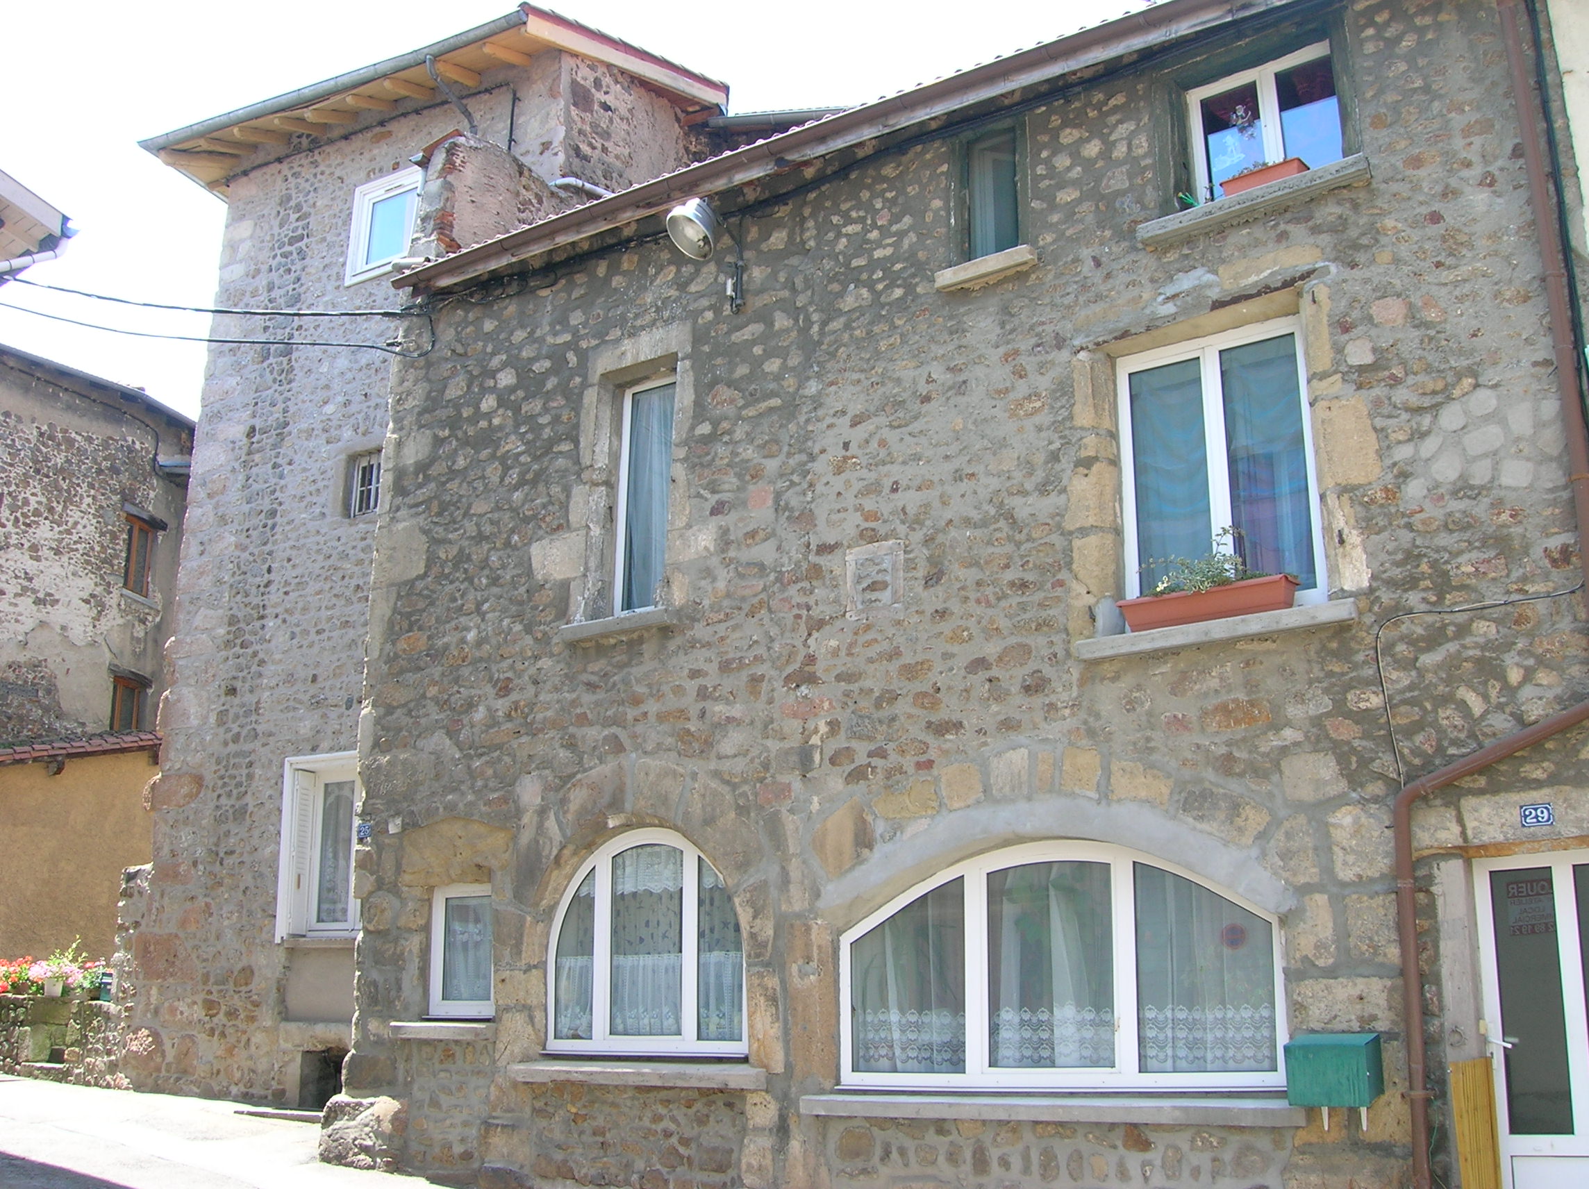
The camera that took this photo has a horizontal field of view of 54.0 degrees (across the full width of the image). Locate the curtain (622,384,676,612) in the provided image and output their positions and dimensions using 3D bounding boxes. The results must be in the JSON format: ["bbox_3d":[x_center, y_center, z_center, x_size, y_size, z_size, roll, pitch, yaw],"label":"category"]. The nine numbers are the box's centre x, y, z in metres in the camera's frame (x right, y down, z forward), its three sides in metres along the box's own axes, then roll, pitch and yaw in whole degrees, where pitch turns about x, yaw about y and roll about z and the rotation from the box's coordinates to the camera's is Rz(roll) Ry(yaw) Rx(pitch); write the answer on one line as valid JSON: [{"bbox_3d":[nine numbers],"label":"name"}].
[{"bbox_3d":[-1.053,-0.789,12.694,0.720,1.820,0.070,-11,-20,33],"label":"curtain"}]

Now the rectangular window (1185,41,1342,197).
[{"bbox_3d":[2.861,-2.773,9.387,0.919,0.916,0.100,-10,-20,31],"label":"rectangular window"}]

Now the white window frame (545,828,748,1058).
[{"bbox_3d":[-0.931,2.280,10.255,1.649,1.474,0.100,-10,-20,31],"label":"white window frame"}]

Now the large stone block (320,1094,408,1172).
[{"bbox_3d":[-2.982,3.723,10.805,0.470,0.510,0.380,-10,-20,31],"label":"large stone block"}]

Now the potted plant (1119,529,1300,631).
[{"bbox_3d":[2.496,-0.091,9.443,1.050,0.560,0.260,-11,-20,33],"label":"potted plant"}]

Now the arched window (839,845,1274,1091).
[{"bbox_3d":[1.410,2.085,8.777,2.649,1.358,0.100,-10,-20,31],"label":"arched window"}]

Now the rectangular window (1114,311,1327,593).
[{"bbox_3d":[2.456,-0.679,8.979,1.129,1.747,0.100,-10,-20,31],"label":"rectangular window"}]

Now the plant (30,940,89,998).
[{"bbox_3d":[-8.390,4.285,17.800,0.600,0.640,0.500,-9,-19,28],"label":"plant"}]

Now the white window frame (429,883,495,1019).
[{"bbox_3d":[-2.561,2.803,12.302,0.800,1.020,0.080,-11,-20,33],"label":"white window frame"}]

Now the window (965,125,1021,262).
[{"bbox_3d":[1.353,-2.620,10.330,0.400,0.950,0.100,-10,-20,31],"label":"window"}]

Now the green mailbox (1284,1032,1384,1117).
[{"bbox_3d":[2.587,2.277,7.479,0.374,0.320,0.284,-10,-20,31],"label":"green mailbox"}]

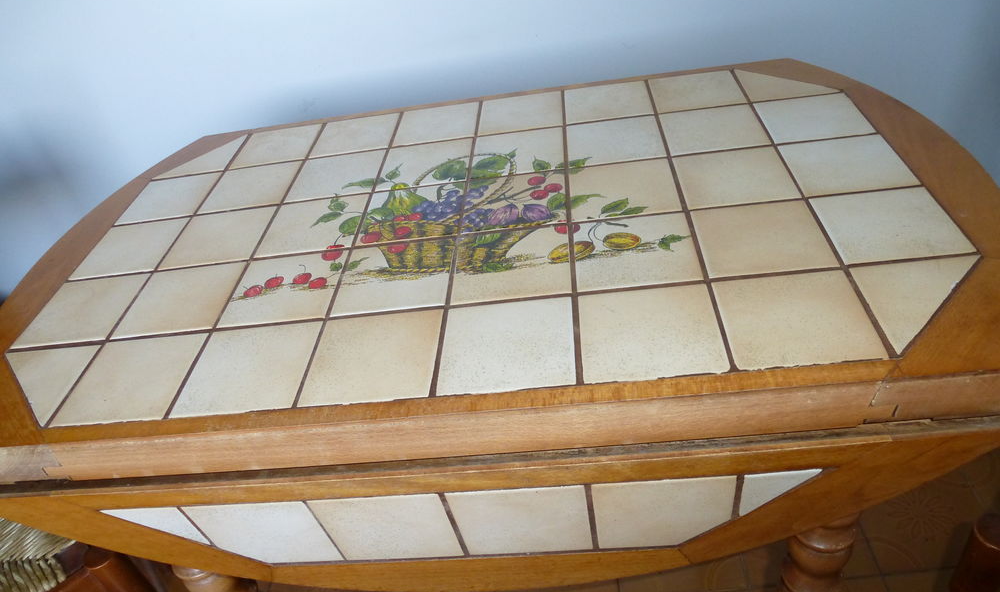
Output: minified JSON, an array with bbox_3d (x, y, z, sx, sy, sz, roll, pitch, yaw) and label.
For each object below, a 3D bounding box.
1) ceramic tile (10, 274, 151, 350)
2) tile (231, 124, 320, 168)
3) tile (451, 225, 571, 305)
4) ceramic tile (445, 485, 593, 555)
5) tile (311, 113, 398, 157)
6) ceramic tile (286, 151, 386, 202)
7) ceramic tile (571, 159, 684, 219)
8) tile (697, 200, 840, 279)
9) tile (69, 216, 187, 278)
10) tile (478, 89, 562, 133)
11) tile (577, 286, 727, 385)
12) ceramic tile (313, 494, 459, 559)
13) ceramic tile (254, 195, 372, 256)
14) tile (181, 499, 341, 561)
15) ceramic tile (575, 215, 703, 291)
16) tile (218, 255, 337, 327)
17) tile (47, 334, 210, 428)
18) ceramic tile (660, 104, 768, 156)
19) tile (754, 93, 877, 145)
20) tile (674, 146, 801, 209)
[{"bbox_3d":[-0.405,0.017,0.679,0.104,0.009,0.104,-6,38,8],"label":"ceramic tile"},{"bbox_3d":[-0.282,-0.190,0.887,0.099,0.008,0.099,-6,38,8],"label":"tile"},{"bbox_3d":[0.012,-0.025,0.616,0.102,0.010,0.102,-6,38,8],"label":"tile"},{"bbox_3d":[0.018,0.171,0.536,0.102,0.099,0.010,-6,43,8],"label":"ceramic tile"},{"bbox_3d":[-0.186,-0.205,0.901,0.104,0.009,0.104,-6,38,8],"label":"tile"},{"bbox_3d":[-0.188,-0.137,0.811,0.102,0.010,0.102,-6,38,8],"label":"ceramic tile"},{"bbox_3d":[0.123,-0.103,0.693,0.104,0.009,0.104,-6,38,8],"label":"ceramic tile"},{"bbox_3d":[0.216,-0.045,0.575,0.099,0.008,0.099,-6,38,8],"label":"tile"},{"bbox_3d":[-0.394,-0.050,0.740,0.099,0.008,0.099,-6,38,8],"label":"tile"},{"bbox_3d":[0.025,-0.220,0.846,0.099,0.008,0.099,-6,38,8],"label":"tile"},{"bbox_3d":[0.112,0.029,0.525,0.101,0.008,0.098,-6,39,8],"label":"tile"},{"bbox_3d":[-0.087,0.181,0.551,0.102,0.099,0.010,-6,43,8],"label":"ceramic tile"},{"bbox_3d":[-0.195,-0.072,0.737,0.104,0.009,0.104,-6,38,8],"label":"ceramic tile"},{"bbox_3d":[-0.191,0.193,0.567,0.102,0.092,0.008,-6,42,8],"label":"tile"},{"bbox_3d":[0.114,-0.035,0.589,0.099,0.008,0.099,-6,38,8],"label":"ceramic tile"},{"bbox_3d":[-0.194,-0.005,0.631,0.099,0.008,0.099,-6,38,8],"label":"tile"},{"bbox_3d":[-0.305,0.072,0.582,0.101,0.008,0.098,-6,39,8],"label":"tile"},{"bbox_3d":[0.230,-0.178,0.753,0.102,0.010,0.102,-6,38,8],"label":"ceramic tile"},{"bbox_3d":[0.327,-0.185,0.723,0.097,0.008,0.099,-6,38,8],"label":"tile"},{"bbox_3d":[0.225,-0.112,0.671,0.102,0.010,0.102,-6,38,8],"label":"tile"}]

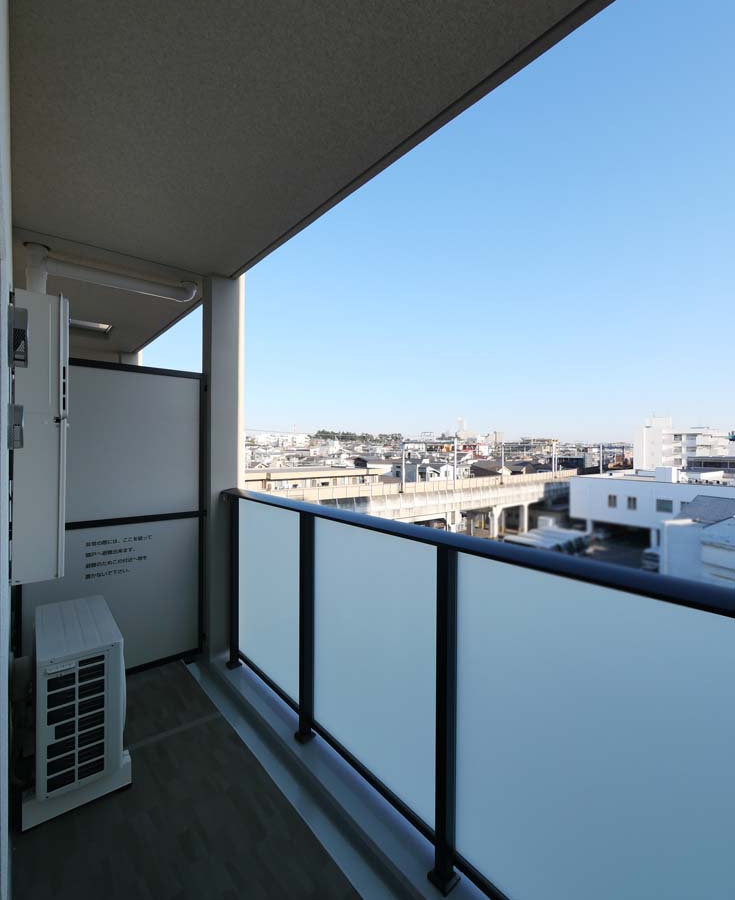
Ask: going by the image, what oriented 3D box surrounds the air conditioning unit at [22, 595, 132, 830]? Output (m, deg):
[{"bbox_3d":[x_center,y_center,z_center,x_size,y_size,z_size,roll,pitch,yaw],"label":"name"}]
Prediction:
[{"bbox_3d":[-1.427,1.143,1.915,0.358,0.644,0.716,0,0,-41],"label":"air conditioning unit"}]

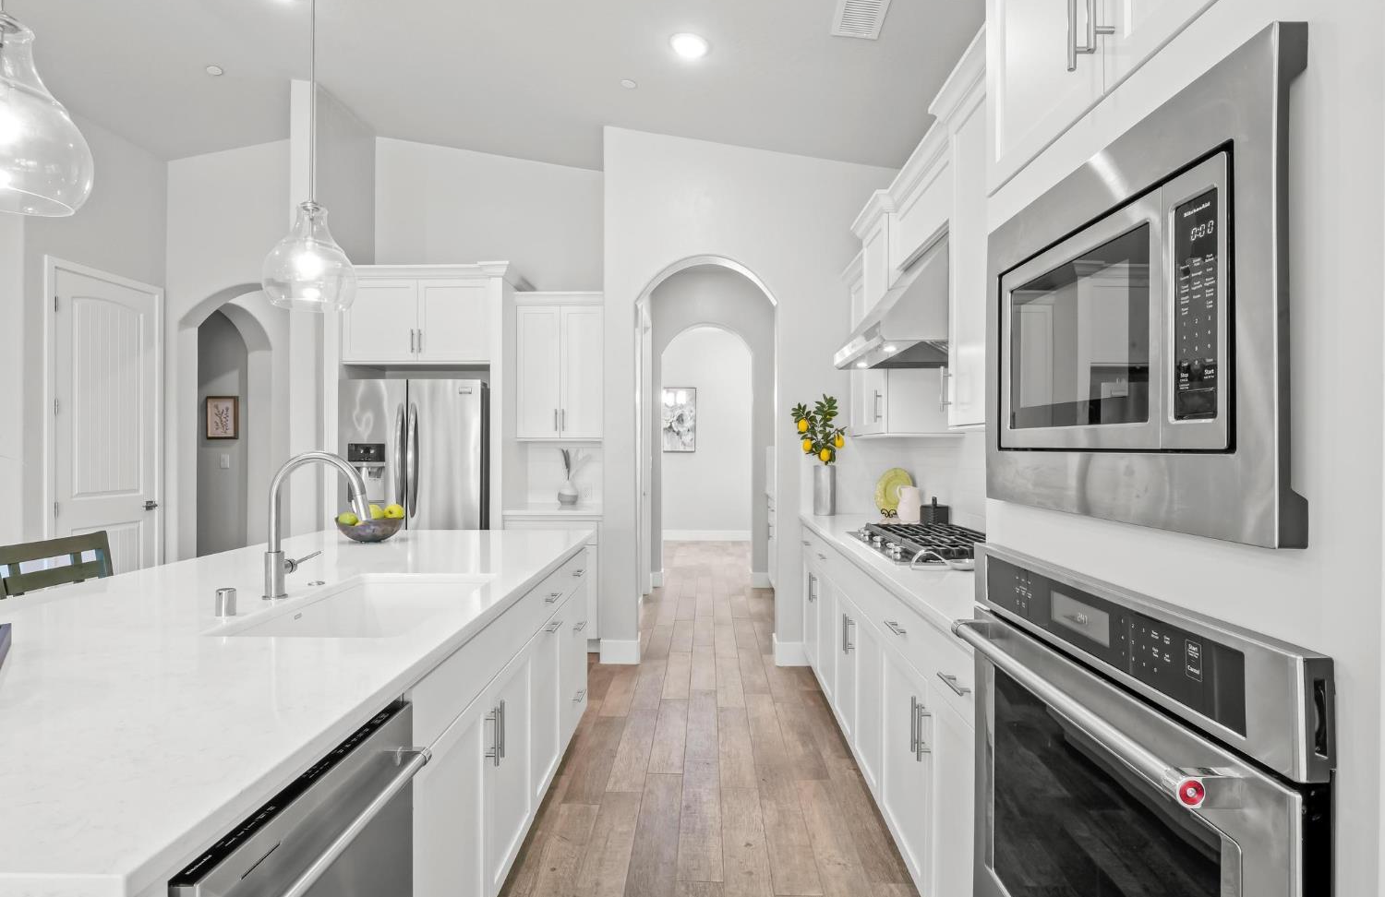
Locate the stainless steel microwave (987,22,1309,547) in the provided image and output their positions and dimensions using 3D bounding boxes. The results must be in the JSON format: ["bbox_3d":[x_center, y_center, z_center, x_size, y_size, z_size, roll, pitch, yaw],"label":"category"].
[{"bbox_3d":[0.758,-0.153,0.997,0.420,0.490,0.677,0,0,1],"label":"stainless steel microwave"}]

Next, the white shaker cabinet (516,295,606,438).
[{"bbox_3d":[-0.875,-0.545,4.993,0.623,0.980,0.330,0,0,1],"label":"white shaker cabinet"}]

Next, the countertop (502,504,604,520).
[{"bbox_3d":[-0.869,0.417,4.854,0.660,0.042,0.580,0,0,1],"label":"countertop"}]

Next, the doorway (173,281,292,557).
[{"bbox_3d":[-3.196,0.065,5.351,1.100,2.490,0.200,0,0,1],"label":"doorway"}]

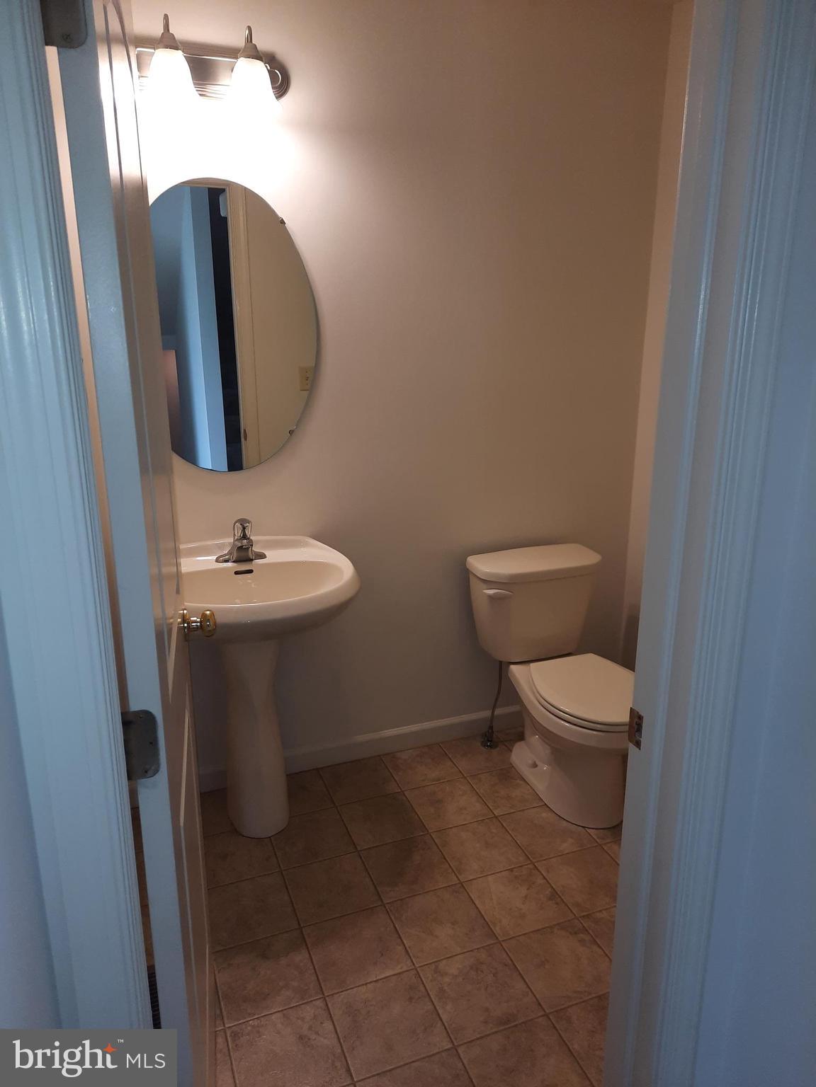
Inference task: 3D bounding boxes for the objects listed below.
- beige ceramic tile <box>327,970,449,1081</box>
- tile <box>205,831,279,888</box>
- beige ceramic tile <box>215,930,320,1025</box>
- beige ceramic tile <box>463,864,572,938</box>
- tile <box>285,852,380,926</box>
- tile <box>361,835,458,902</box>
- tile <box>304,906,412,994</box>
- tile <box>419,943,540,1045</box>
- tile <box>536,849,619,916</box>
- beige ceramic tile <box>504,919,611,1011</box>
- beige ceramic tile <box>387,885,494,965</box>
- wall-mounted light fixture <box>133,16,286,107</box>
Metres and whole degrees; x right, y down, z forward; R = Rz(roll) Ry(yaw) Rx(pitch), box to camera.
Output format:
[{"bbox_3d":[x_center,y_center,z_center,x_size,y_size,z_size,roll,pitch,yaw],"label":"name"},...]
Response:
[{"bbox_3d":[-0.045,1.091,1.787,0.227,0.010,0.227,-6,18,-20],"label":"beige ceramic tile"},{"bbox_3d":[-0.507,0.918,2.303,0.225,0.010,0.225,-6,18,-20],"label":"tile"},{"bbox_3d":[-0.341,1.042,1.895,0.225,0.010,0.225,-6,18,-20],"label":"beige ceramic tile"},{"bbox_3d":[0.298,0.970,2.133,0.225,0.010,0.225,-6,18,-20],"label":"beige ceramic tile"},{"bbox_3d":[-0.213,0.966,2.199,0.227,0.010,0.227,-6,18,-20],"label":"tile"},{"bbox_3d":[0.002,0.932,2.257,0.225,0.010,0.225,-6,18,-20],"label":"tile"},{"bbox_3d":[-0.129,1.028,1.993,0.227,0.010,0.227,-6,18,-20],"label":"tile"},{"bbox_3d":[0.170,1.067,1.867,0.227,0.010,0.227,-6,18,-20],"label":"tile"},{"bbox_3d":[0.511,0.946,2.212,0.225,0.010,0.225,-6,18,-20],"label":"tile"},{"bbox_3d":[0.381,1.032,1.929,0.225,0.010,0.225,-6,18,-20],"label":"beige ceramic tile"},{"bbox_3d":[0.086,1.005,2.073,0.227,0.010,0.227,-6,18,-20],"label":"beige ceramic tile"},{"bbox_3d":[-0.495,-1.188,1.953,0.450,0.185,0.180,-6,18,-20],"label":"wall-mounted light fixture"}]

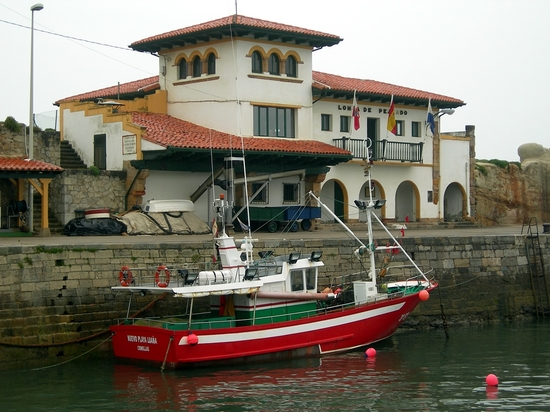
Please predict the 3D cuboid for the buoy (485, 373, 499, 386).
[{"bbox_3d":[7.000,5.610,36.900,0.400,0.400,0.400,0,0,0],"label":"buoy"}]

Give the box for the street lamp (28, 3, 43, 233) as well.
[{"bbox_3d":[-10.600,-3.920,51.000,0.700,10.200,0.300,0,0,39],"label":"street lamp"}]

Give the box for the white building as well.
[{"bbox_3d":[-0.500,-4.650,66.500,25.500,12.000,15.000,0,0,-40],"label":"white building"}]

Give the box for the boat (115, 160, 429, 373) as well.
[{"bbox_3d":[1.250,1.830,47.300,15.900,8.200,4.500,0,0,-40],"label":"boat"}]

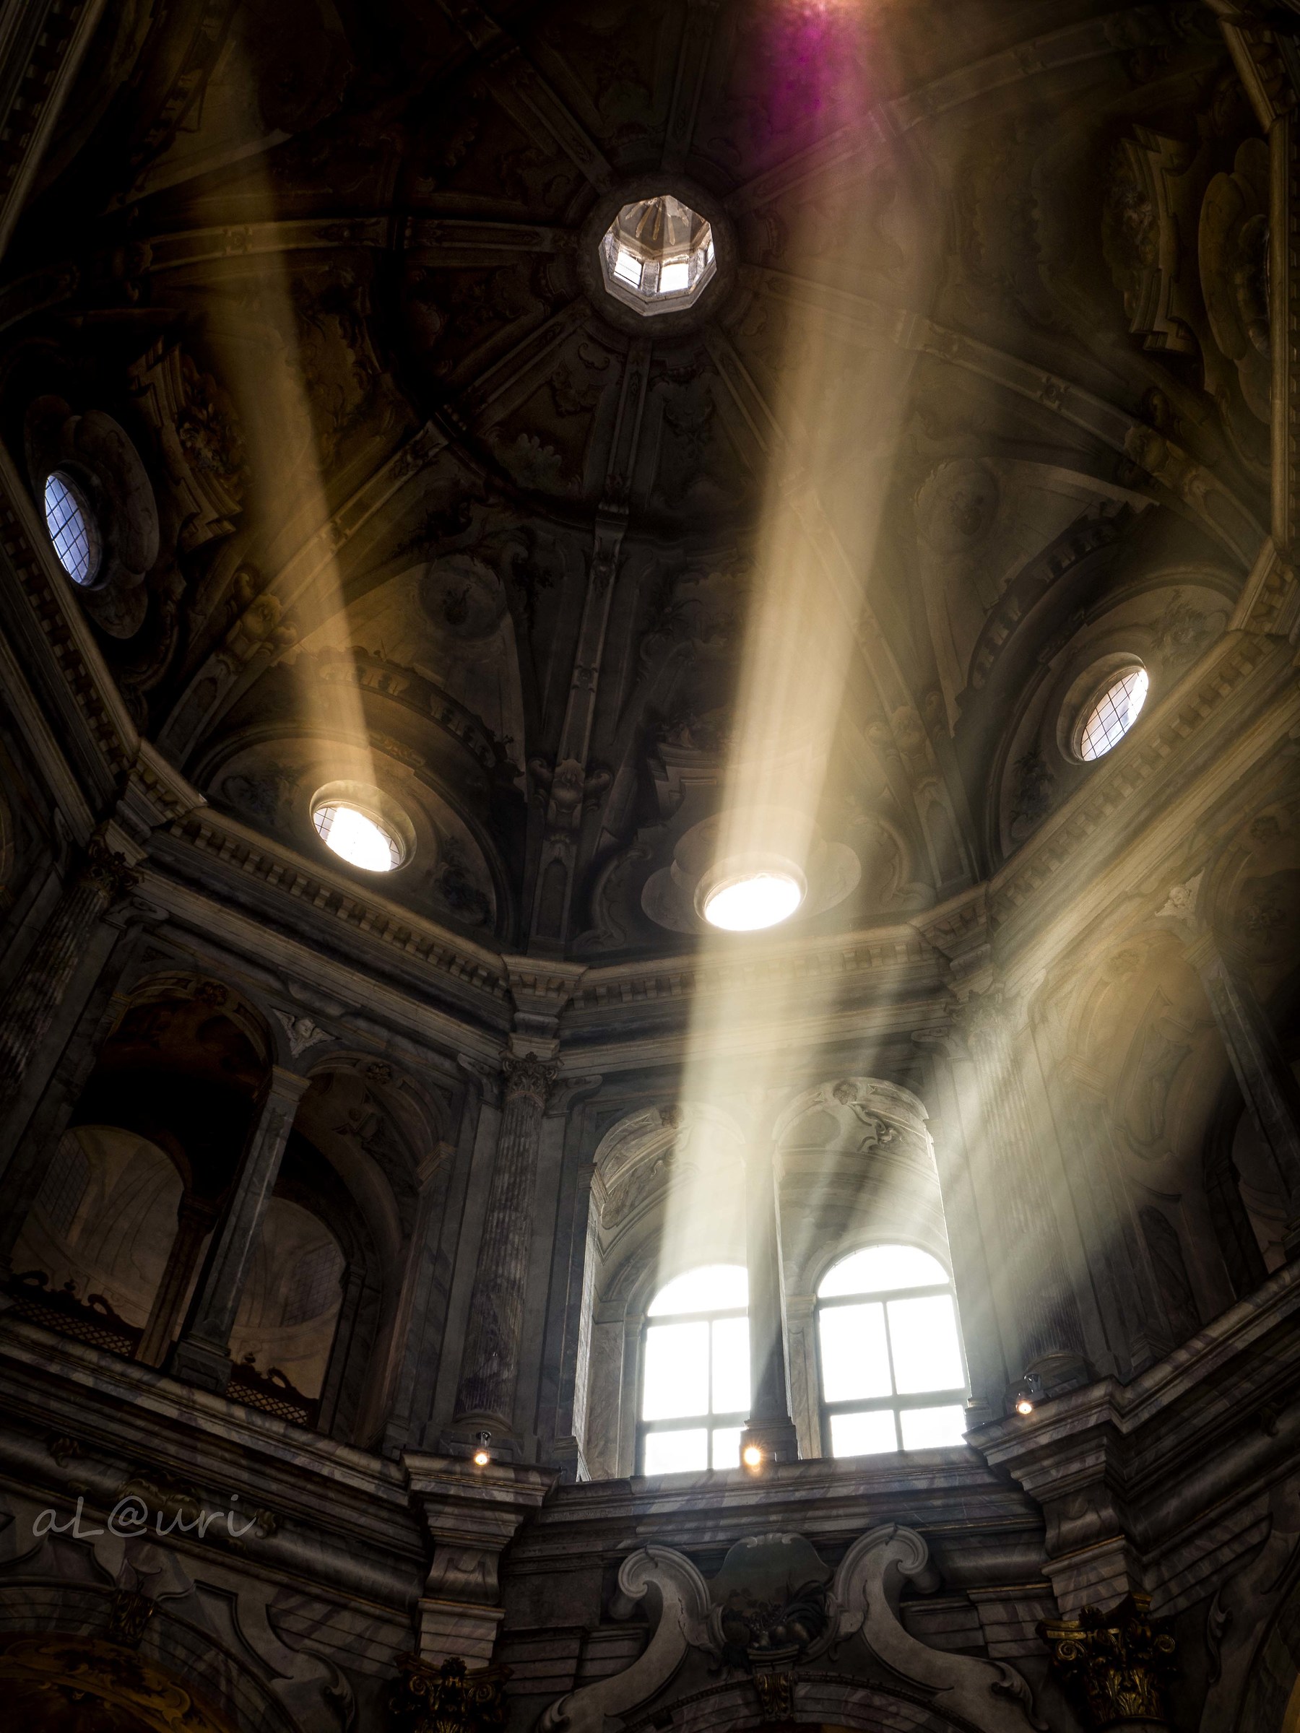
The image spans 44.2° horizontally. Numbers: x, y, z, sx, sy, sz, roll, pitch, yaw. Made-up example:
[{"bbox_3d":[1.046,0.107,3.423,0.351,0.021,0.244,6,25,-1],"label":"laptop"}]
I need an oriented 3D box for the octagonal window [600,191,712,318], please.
[{"bbox_3d":[0.076,-8.984,23.552,1.650,0.640,1.650,-9,-54,8],"label":"octagonal window"}]

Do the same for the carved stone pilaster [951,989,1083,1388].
[{"bbox_3d":[3.877,3.219,17.071,0.700,5.440,0.620,-29,-59,21],"label":"carved stone pilaster"}]

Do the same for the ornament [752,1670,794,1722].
[{"bbox_3d":[1.036,6.992,13.482,0.350,0.448,0.250,-9,-54,8],"label":"ornament"}]

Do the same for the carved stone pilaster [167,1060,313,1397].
[{"bbox_3d":[-4.258,3.844,16.843,0.570,4.640,0.520,28,-57,-18],"label":"carved stone pilaster"}]

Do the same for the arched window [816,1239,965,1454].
[{"bbox_3d":[2.738,5.557,18.102,1.620,3.216,0.250,-9,-54,8],"label":"arched window"}]

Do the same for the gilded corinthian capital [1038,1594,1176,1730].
[{"bbox_3d":[3.748,6.433,12.902,1.000,0.928,0.850,-29,-59,21],"label":"gilded corinthian capital"}]

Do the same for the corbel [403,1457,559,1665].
[{"bbox_3d":[-1.590,6.100,13.899,1.417,1.493,0.912,9,-55,-5],"label":"corbel"}]

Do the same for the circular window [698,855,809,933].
[{"bbox_3d":[1.476,0.508,22.729,1.600,1.728,0.400,-9,-54,8],"label":"circular window"}]

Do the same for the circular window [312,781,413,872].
[{"bbox_3d":[-4.114,-0.447,22.773,1.630,1.872,0.400,28,-57,-18],"label":"circular window"}]

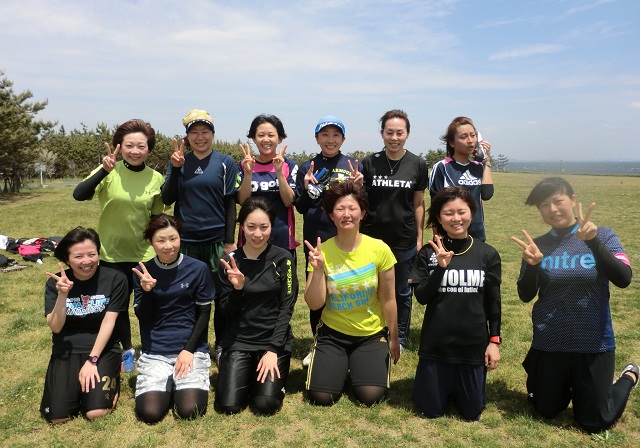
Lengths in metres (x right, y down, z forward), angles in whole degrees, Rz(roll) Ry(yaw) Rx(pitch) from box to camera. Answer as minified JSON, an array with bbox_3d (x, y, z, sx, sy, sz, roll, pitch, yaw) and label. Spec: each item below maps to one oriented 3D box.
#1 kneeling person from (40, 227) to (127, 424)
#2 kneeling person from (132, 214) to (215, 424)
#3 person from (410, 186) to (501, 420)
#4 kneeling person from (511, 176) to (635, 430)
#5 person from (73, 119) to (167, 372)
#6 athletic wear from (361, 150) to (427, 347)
[{"bbox_3d":[-1.267,0.475,2.683,0.460,0.926,0.630,-2,7,-14],"label":"kneeling person"},{"bbox_3d":[-0.784,0.442,2.681,0.433,0.995,0.620,-1,7,-8],"label":"kneeling person"},{"bbox_3d":[0.734,0.368,2.676,0.464,1.147,0.600,2,7,14],"label":"person"},{"bbox_3d":[1.316,0.357,2.564,0.580,1.200,0.660,4,8,30],"label":"kneeling person"},{"bbox_3d":[-1.234,0.126,3.071,0.561,1.522,0.380,-2,7,-14],"label":"person"},{"bbox_3d":[0.507,0.146,3.417,0.442,1.284,0.270,1,7,9],"label":"athletic wear"}]

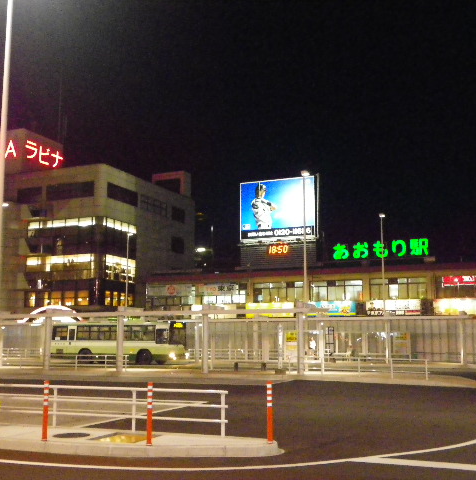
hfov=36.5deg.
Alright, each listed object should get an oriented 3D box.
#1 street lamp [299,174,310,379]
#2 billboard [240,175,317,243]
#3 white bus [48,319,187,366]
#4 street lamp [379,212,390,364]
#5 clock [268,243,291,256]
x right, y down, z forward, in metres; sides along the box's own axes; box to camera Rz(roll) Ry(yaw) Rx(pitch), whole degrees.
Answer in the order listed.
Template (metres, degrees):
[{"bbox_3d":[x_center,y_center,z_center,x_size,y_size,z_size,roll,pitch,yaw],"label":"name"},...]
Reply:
[{"bbox_3d":[3.398,1.493,35.814,0.360,9.955,0.550,-3,-9,23],"label":"street lamp"},{"bbox_3d":[3.828,-2.829,67.467,7.474,5.600,0.600,-3,-9,23],"label":"billboard"},{"bbox_3d":[-8.835,7.498,52.636,10.300,3.050,2.490,-3,-9,23],"label":"white bus"},{"bbox_3d":[9.779,3.134,48.007,0.360,9.896,0.550,-3,-9,23],"label":"street lamp"},{"bbox_3d":[3.832,0.896,66.589,2.164,1.182,0.250,-3,-9,23],"label":"clock"}]

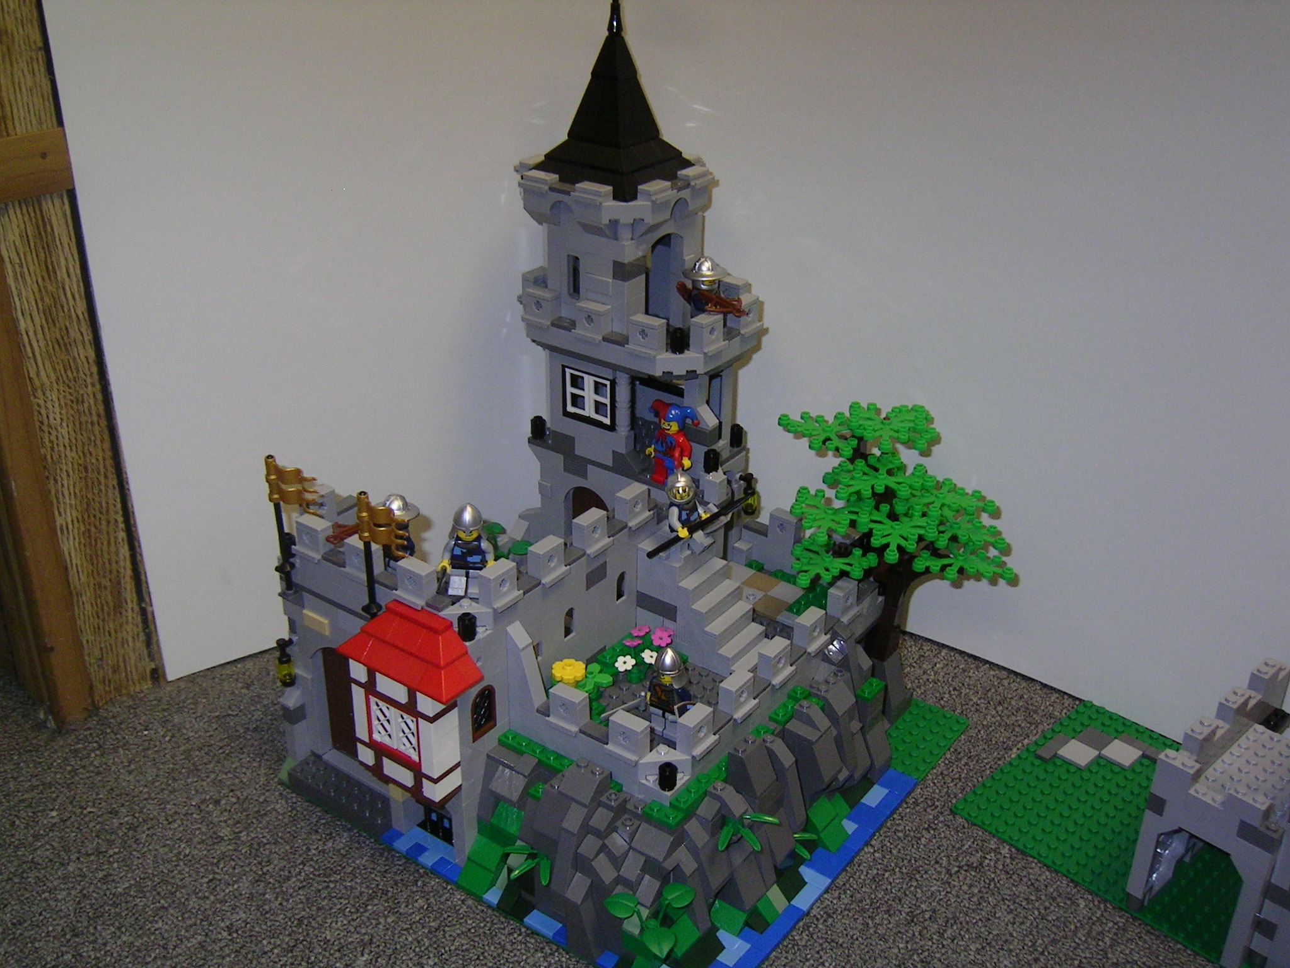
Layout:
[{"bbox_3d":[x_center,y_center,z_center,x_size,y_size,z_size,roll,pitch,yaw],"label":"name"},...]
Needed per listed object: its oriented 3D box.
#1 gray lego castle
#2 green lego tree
[{"bbox_3d":[0.000,-0.022,0.618,0.256,0.360,0.256,19,31,32],"label":"gray lego castle"},{"bbox_3d":[0.127,0.031,0.699,0.122,0.138,0.085,19,31,32],"label":"green lego tree"}]

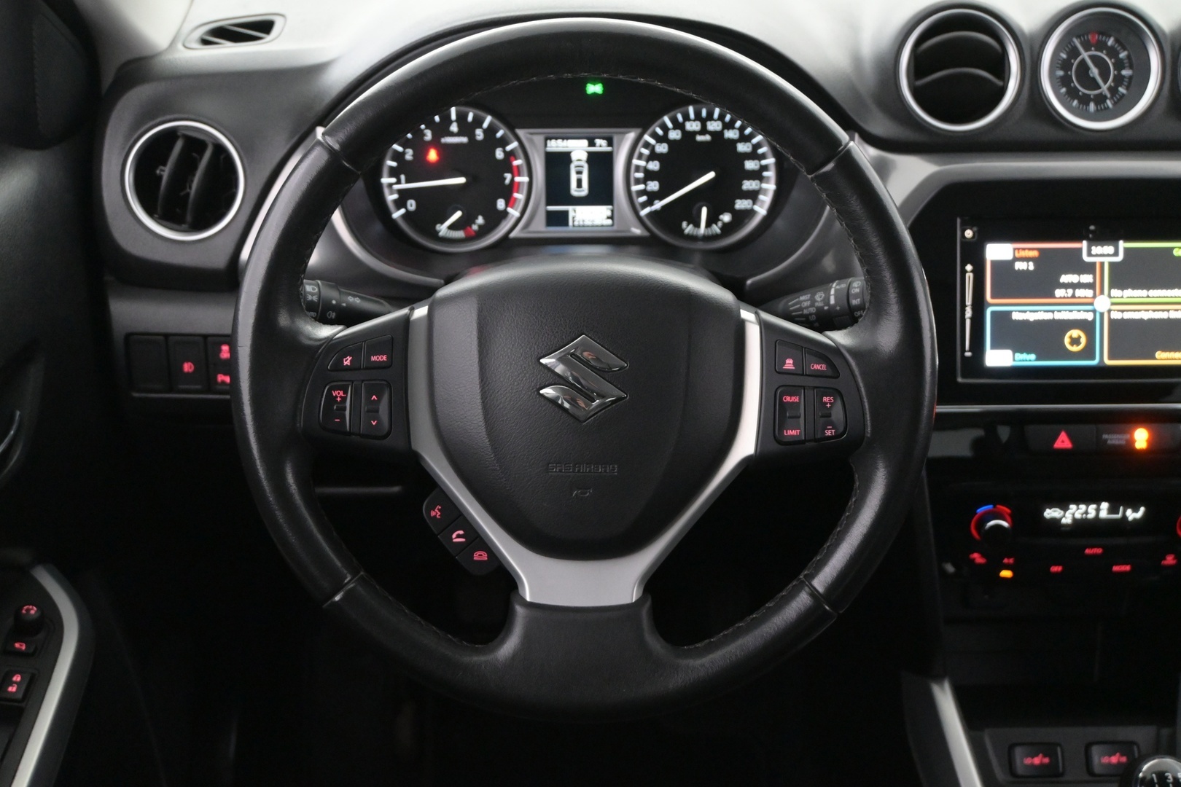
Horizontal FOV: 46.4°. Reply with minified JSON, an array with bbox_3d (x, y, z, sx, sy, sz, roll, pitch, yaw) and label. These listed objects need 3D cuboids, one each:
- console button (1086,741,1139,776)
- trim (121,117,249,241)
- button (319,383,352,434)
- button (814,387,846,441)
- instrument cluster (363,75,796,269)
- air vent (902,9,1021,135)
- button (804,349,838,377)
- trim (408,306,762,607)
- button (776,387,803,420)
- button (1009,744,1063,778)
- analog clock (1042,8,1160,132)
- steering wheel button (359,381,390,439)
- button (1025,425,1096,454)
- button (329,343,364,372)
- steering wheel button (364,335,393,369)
[{"bbox_3d":[0.356,0.251,0.944,0.036,0.023,0.010,0,-22,0],"label":"console button"},{"bbox_3d":[-0.267,-0.140,0.911,0.080,0.080,0.016,0,2,0],"label":"trim"},{"bbox_3d":[-0.137,0.009,0.742,0.017,0.027,0.009,0,-6,0],"label":"button"},{"bbox_3d":[0.129,0.011,0.742,0.017,0.028,0.009,0,-6,0],"label":"button"},{"bbox_3d":[-0.006,-0.151,0.950,0.310,0.137,0.060,0,-9,0],"label":"instrument cluster"},{"bbox_3d":[0.248,-0.217,0.925,0.082,0.083,0.020,0,-1,0],"label":"air vent"},{"bbox_3d":[0.123,-0.016,0.735,0.018,0.015,0.008,0,-7,0],"label":"button"},{"bbox_3d":[-0.003,0.034,0.738,0.189,0.161,0.036,0,-6,0],"label":"trim"},{"bbox_3d":[0.107,0.005,0.741,0.014,0.017,0.008,0,-6,0],"label":"button"},{"bbox_3d":[0.304,0.252,0.944,0.037,0.022,0.010,0,-22,0],"label":"button"},{"bbox_3d":[0.344,-0.219,0.930,0.082,0.082,0.030,0,-1,0],"label":"analog clock"},{"bbox_3d":[-0.115,0.009,0.735,0.016,0.031,0.008,0,-7,0],"label":"steering wheel button"},{"bbox_3d":[0.314,0.031,0.920,0.047,0.020,0.012,0,-3,0],"label":"button"},{"bbox_3d":[-0.130,-0.019,0.735,0.019,0.015,0.008,0,-7,0],"label":"button"},{"bbox_3d":[-0.113,-0.022,0.735,0.015,0.018,0.008,0,-7,0],"label":"steering wheel button"}]

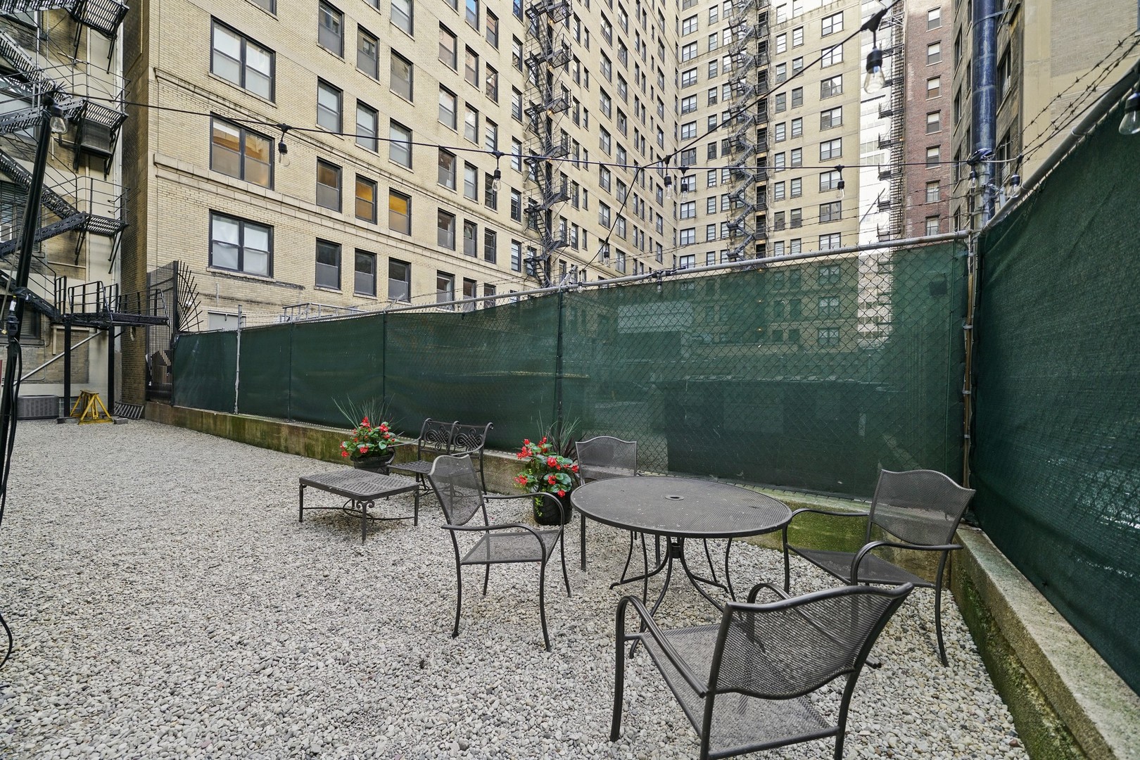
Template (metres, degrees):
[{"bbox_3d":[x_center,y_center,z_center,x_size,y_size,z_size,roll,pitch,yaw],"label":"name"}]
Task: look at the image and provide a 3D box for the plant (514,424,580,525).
[{"bbox_3d":[-0.240,0.952,4.360,0.680,1.020,0.640,1,0,0],"label":"plant"}]

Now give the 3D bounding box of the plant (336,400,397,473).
[{"bbox_3d":[-2.740,0.860,5.600,0.820,1.140,0.750,1,0,-26],"label":"plant"}]

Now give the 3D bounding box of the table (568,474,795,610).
[{"bbox_3d":[0.652,1.110,2.570,1.220,0.730,1.220,1,0,0],"label":"table"}]

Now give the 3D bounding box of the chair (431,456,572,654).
[{"bbox_3d":[-0.400,1.007,2.550,0.710,0.910,0.600,1,0,5],"label":"chair"}]

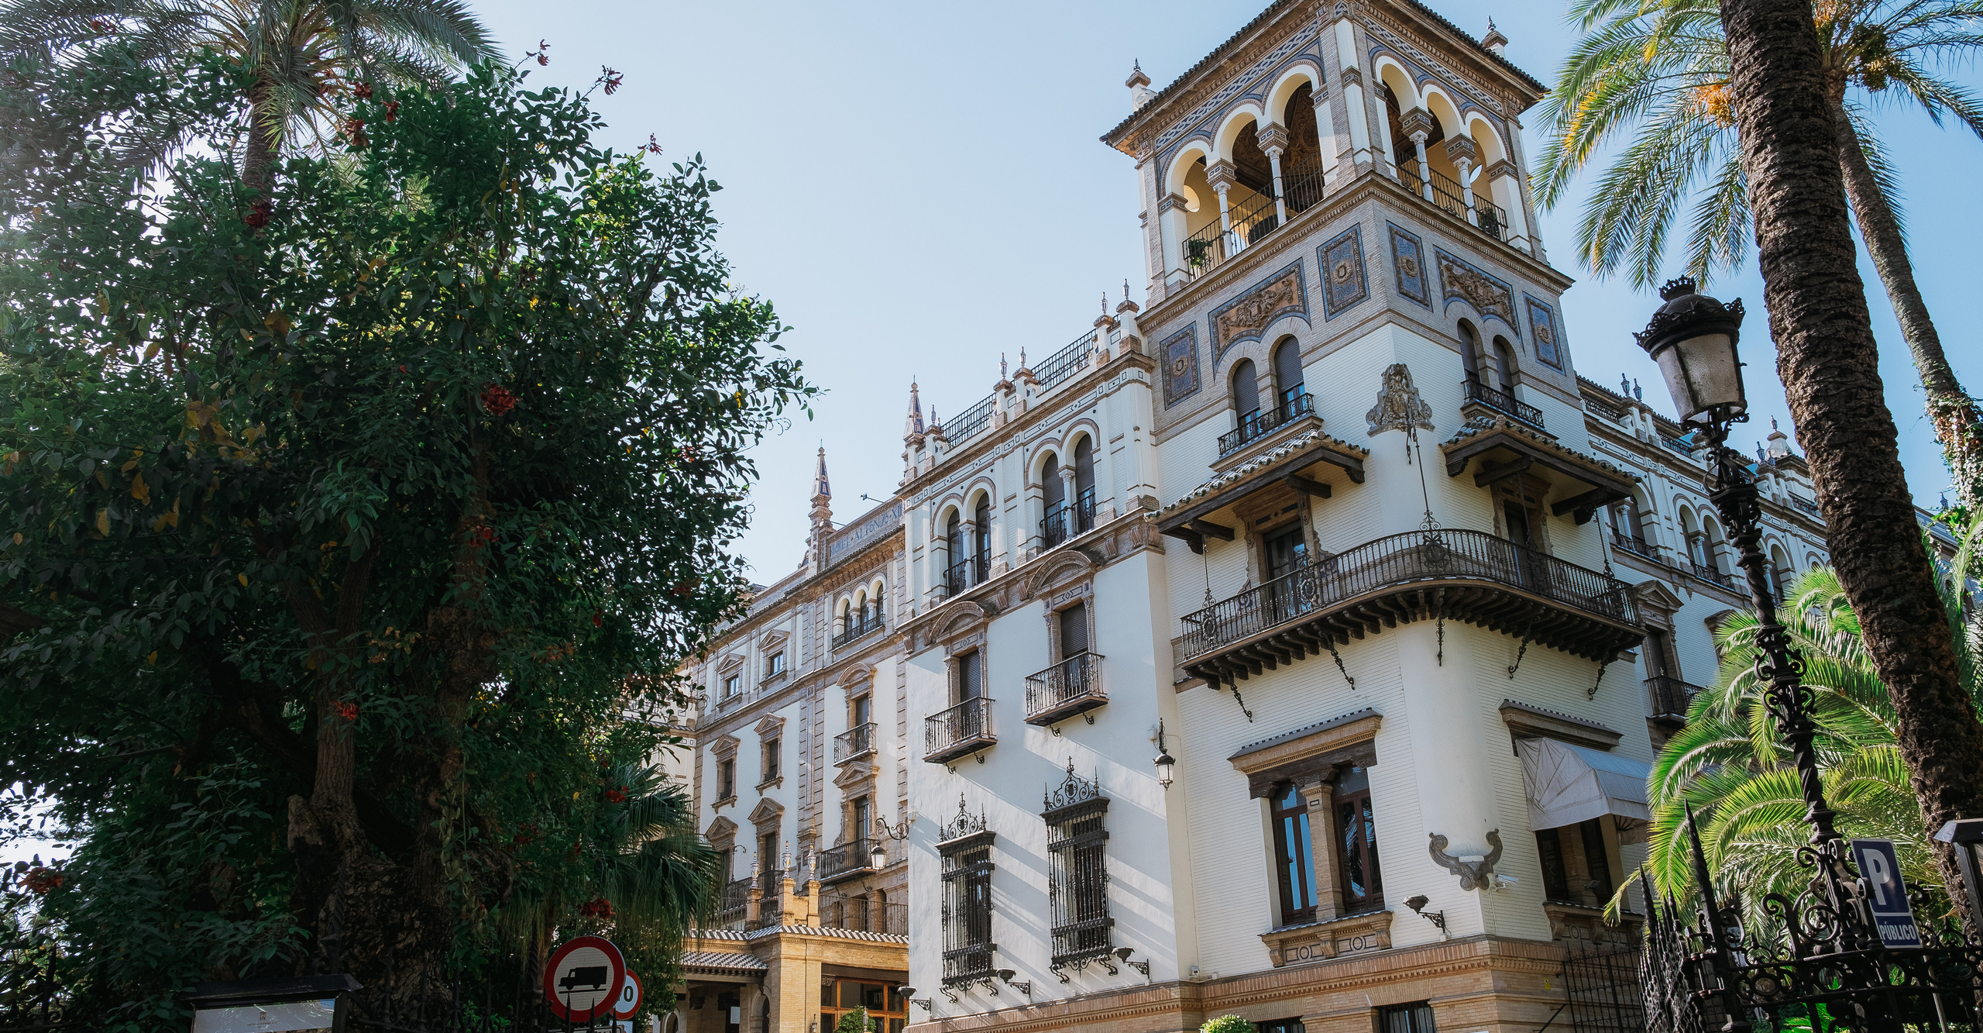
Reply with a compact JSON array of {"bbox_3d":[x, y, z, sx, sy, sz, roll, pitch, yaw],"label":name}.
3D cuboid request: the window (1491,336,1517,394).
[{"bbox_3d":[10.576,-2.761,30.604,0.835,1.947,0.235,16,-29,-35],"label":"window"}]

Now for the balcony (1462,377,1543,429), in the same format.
[{"bbox_3d":[10.983,-2.293,31.754,2.550,0.520,0.300,16,-29,-35],"label":"balcony"}]

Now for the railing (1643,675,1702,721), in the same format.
[{"bbox_3d":[16.023,4.486,34.376,2.119,1.070,0.567,16,-29,-35],"label":"railing"}]

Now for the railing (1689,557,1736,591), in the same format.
[{"bbox_3d":[18.543,1.713,38.345,1.980,0.824,0.128,16,-29,-35],"label":"railing"}]

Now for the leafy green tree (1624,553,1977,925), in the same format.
[{"bbox_3d":[8.365,3.006,15.198,3.600,5.400,3.600,-14,-27,26],"label":"leafy green tree"}]

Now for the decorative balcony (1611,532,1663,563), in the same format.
[{"bbox_3d":[16.760,0.884,38.517,2.300,0.750,0.150,16,-29,-35],"label":"decorative balcony"}]

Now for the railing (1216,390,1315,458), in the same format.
[{"bbox_3d":[5.563,-1.807,30.111,0.278,0.471,2.440,16,-29,-35],"label":"railing"}]

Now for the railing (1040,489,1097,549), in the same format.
[{"bbox_3d":[1.924,0.293,36.946,0.160,1.065,2.098,16,-29,-35],"label":"railing"}]

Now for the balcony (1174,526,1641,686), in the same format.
[{"bbox_3d":[8.409,1.835,29.366,9.300,1.540,4.630,-5,-24,6],"label":"balcony"}]

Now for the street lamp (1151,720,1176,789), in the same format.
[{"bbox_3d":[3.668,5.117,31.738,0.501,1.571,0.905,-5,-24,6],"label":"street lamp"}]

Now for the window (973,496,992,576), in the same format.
[{"bbox_3d":[-0.096,0.580,36.749,0.214,2.440,0.909,16,-29,-35],"label":"window"}]

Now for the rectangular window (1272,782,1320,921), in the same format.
[{"bbox_3d":[5.738,6.199,27.478,0.193,2.547,1.198,16,-29,-35],"label":"rectangular window"}]

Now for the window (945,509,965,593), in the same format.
[{"bbox_3d":[-0.913,0.902,40.352,0.250,2.542,0.920,16,-29,-35],"label":"window"}]

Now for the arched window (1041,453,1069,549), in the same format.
[{"bbox_3d":[1.639,-0.385,37.739,0.234,2.726,1.065,16,-29,-35],"label":"arched window"}]

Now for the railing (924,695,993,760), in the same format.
[{"bbox_3d":[-0.731,5.006,34.965,0.535,0.995,2.087,16,-29,-35],"label":"railing"}]

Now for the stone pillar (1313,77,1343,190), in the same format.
[{"bbox_3d":[7.561,-8.387,33.071,0.450,2.900,0.450,16,-29,-35],"label":"stone pillar"}]

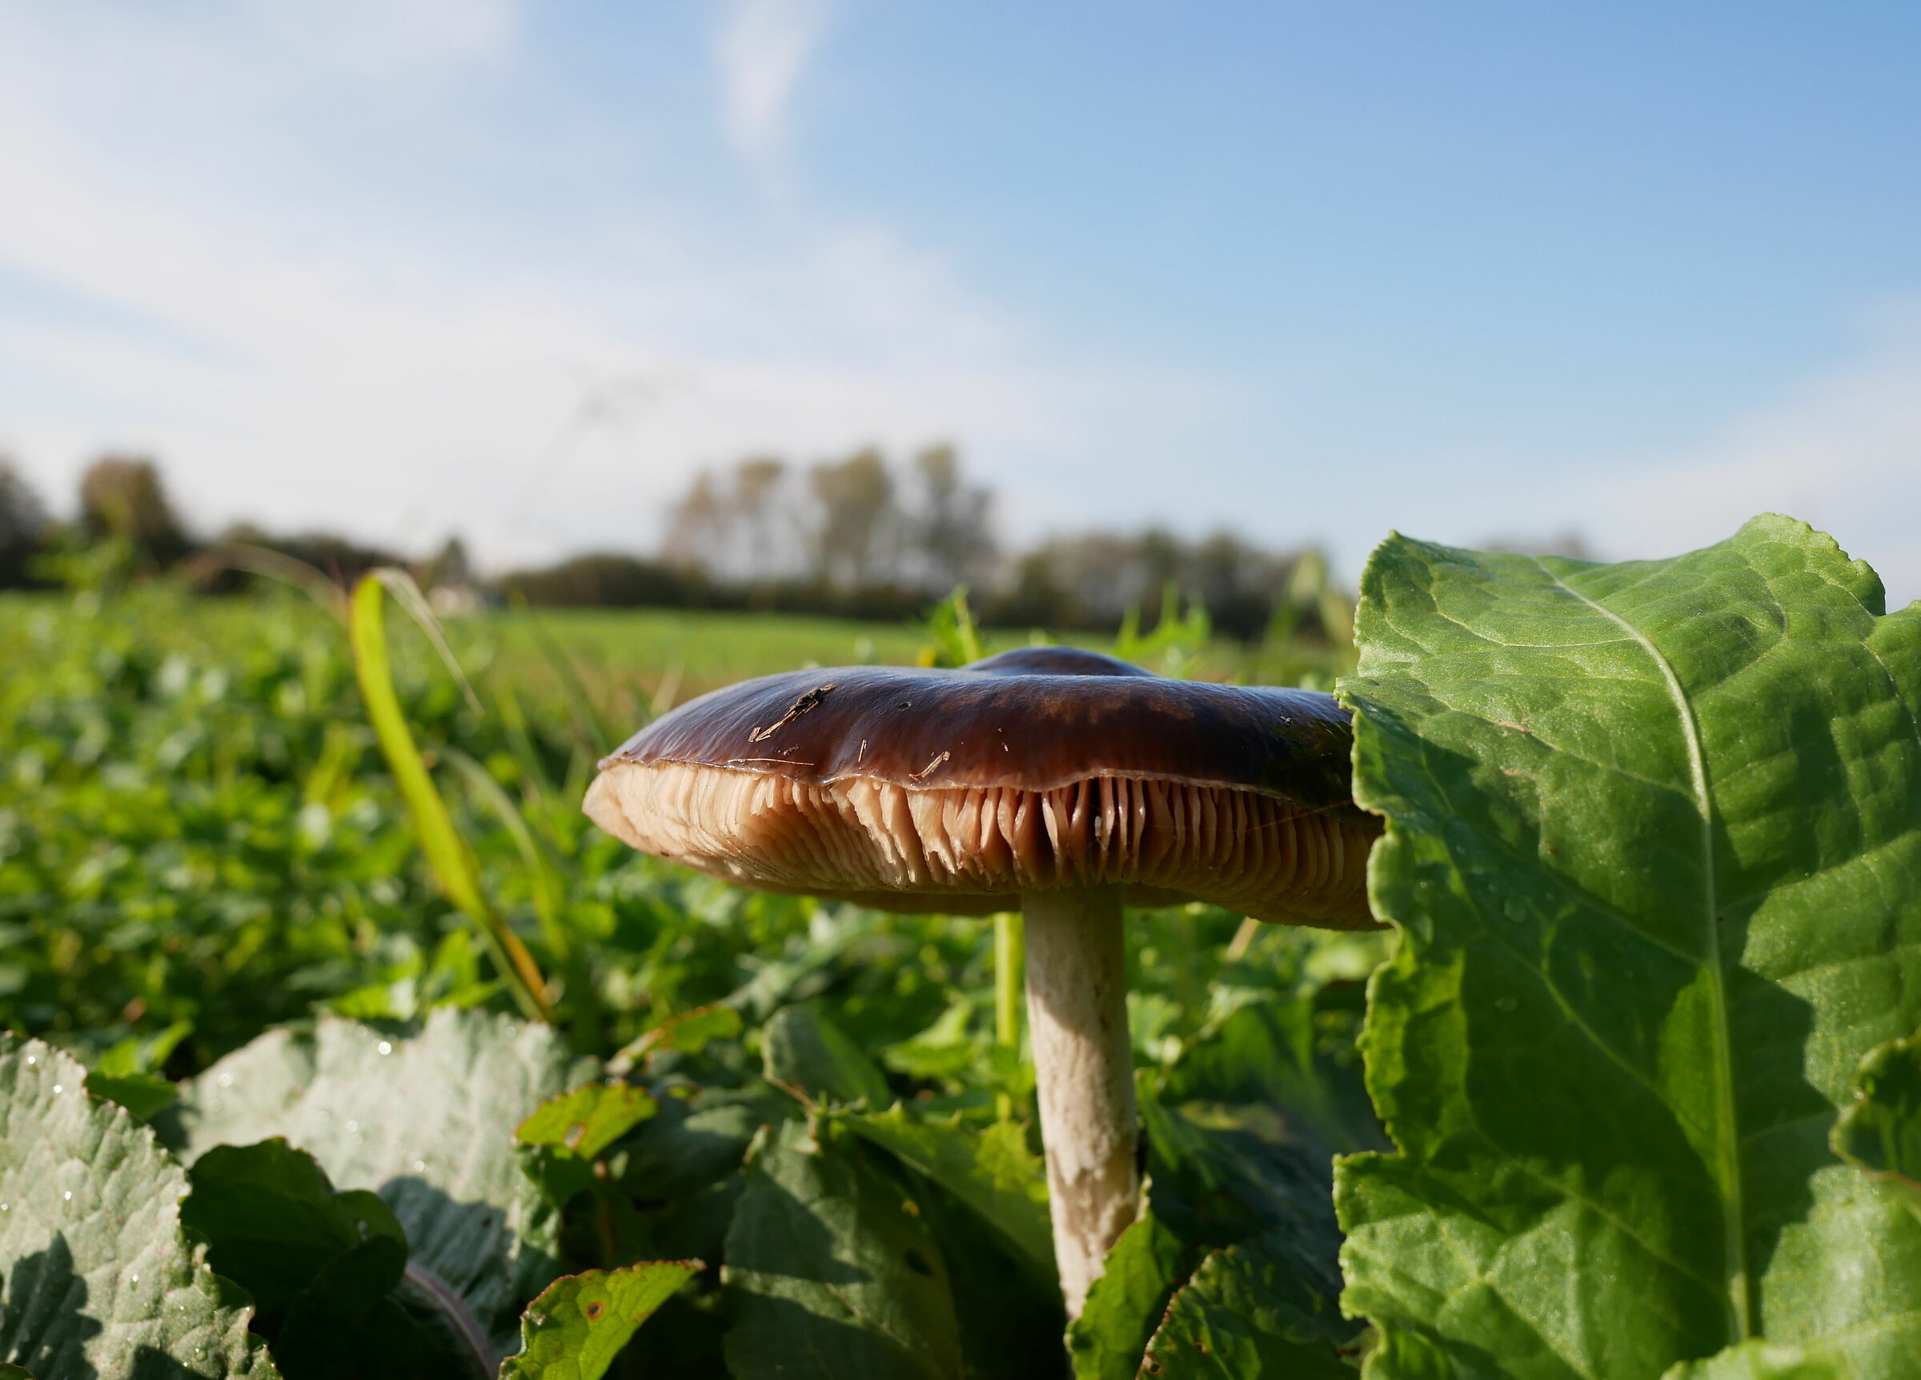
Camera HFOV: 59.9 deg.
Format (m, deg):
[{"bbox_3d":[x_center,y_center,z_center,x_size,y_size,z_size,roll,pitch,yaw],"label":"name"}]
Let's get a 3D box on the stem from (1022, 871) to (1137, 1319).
[{"bbox_3d":[0.020,0.064,0.250,0.015,0.070,0.015,-5,2,0],"label":"stem"}]

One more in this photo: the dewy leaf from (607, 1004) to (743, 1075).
[{"bbox_3d":[-0.055,0.067,0.320,0.026,0.013,0.018,2,2,0],"label":"dewy leaf"}]

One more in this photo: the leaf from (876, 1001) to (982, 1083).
[{"bbox_3d":[-0.007,0.078,0.370,0.023,0.016,0.020,2,2,0],"label":"leaf"}]

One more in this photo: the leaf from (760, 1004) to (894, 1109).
[{"bbox_3d":[-0.025,0.069,0.315,0.026,0.020,0.020,2,2,0],"label":"leaf"}]

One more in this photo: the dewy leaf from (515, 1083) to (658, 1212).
[{"bbox_3d":[-0.063,0.077,0.280,0.024,0.021,0.020,2,2,0],"label":"dewy leaf"}]

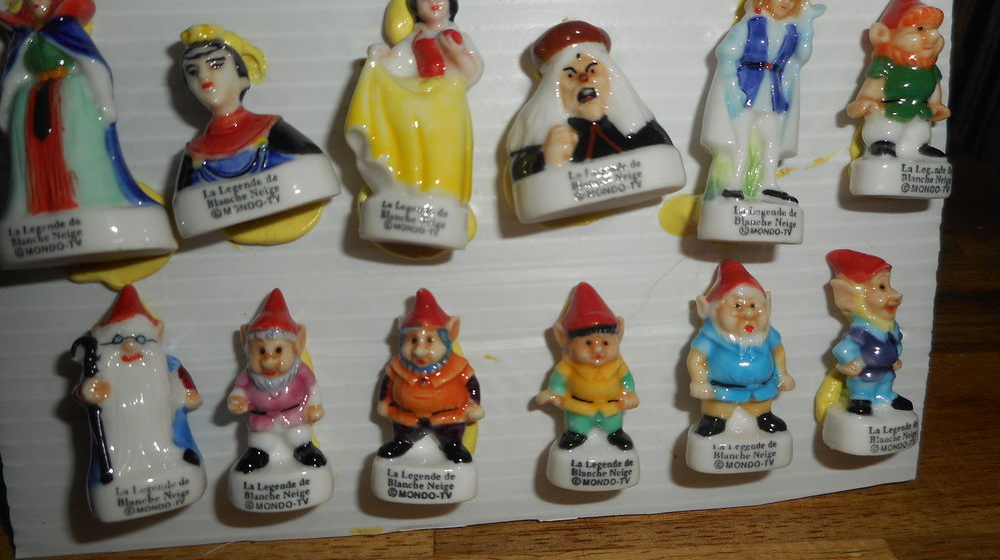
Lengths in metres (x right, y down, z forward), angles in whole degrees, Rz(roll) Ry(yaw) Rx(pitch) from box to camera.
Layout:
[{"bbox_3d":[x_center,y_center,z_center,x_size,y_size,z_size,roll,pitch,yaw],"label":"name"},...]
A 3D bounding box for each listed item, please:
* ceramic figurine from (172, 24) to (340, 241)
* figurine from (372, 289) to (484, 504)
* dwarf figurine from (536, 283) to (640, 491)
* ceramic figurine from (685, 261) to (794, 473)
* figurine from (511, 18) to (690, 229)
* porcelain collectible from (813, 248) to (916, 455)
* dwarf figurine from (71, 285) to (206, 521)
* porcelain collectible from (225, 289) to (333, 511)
[{"bbox_3d":[-0.040,-0.025,0.112,0.025,0.030,0.012,-13,10,-4],"label":"ceramic figurine"},{"bbox_3d":[-0.012,0.019,0.121,0.019,0.035,0.013,0,9,-2],"label":"figurine"},{"bbox_3d":[0.013,0.015,0.109,0.016,0.029,0.011,-4,8,-4],"label":"dwarf figurine"},{"bbox_3d":[0.036,0.012,0.109,0.017,0.030,0.011,-5,8,-5],"label":"ceramic figurine"},{"bbox_3d":[0.014,-0.026,0.115,0.026,0.030,0.012,-8,10,-1],"label":"figurine"},{"bbox_3d":[0.064,0.011,0.126,0.015,0.034,0.012,-10,10,-22],"label":"porcelain collectible"},{"bbox_3d":[-0.053,0.017,0.105,0.017,0.032,0.013,-4,8,-18],"label":"dwarf figurine"},{"bbox_3d":[-0.037,0.019,0.120,0.017,0.035,0.013,-1,9,-8],"label":"porcelain collectible"}]

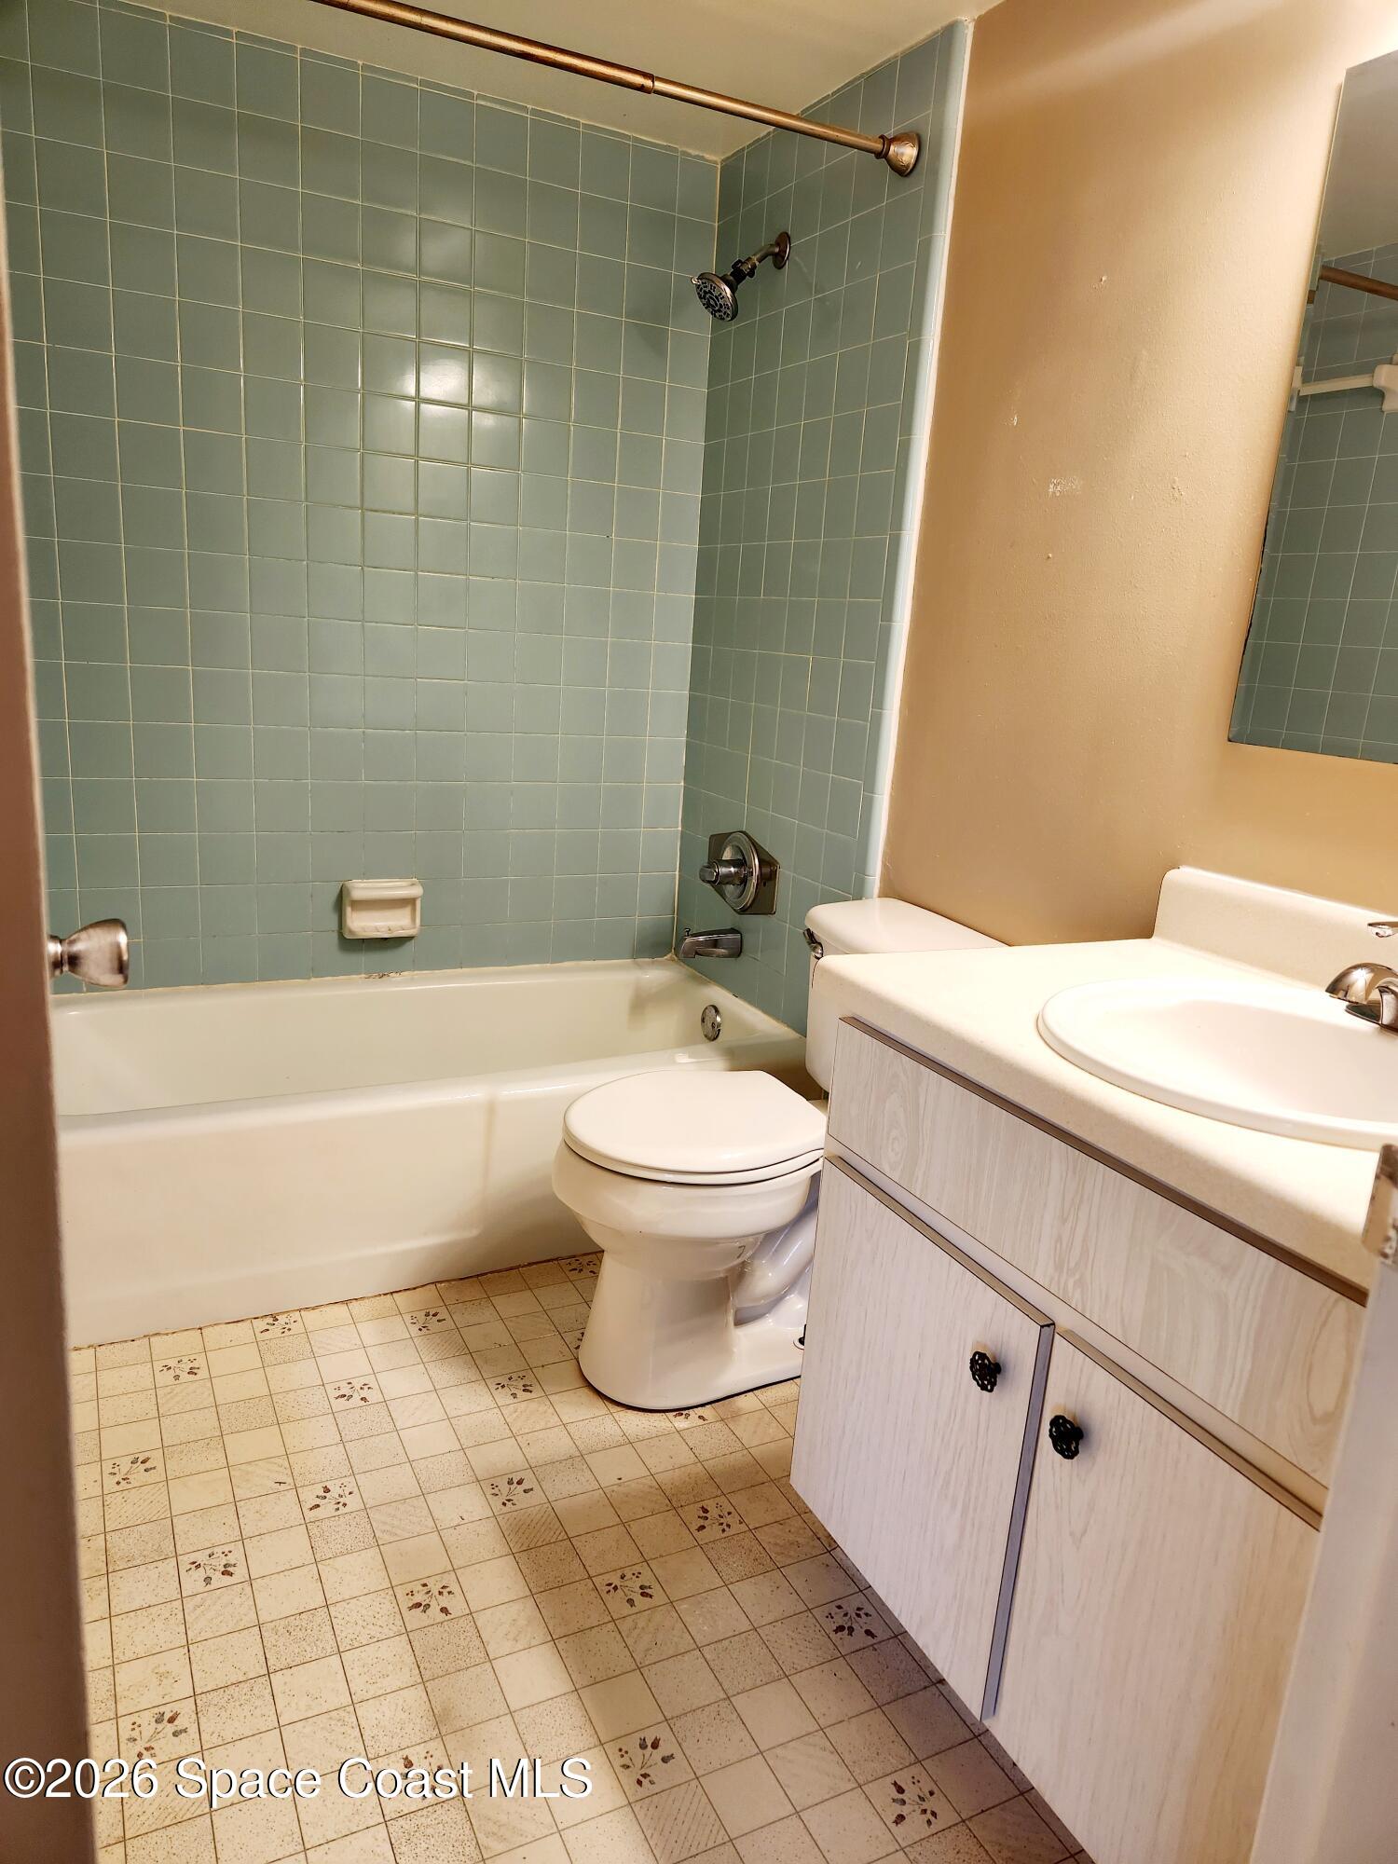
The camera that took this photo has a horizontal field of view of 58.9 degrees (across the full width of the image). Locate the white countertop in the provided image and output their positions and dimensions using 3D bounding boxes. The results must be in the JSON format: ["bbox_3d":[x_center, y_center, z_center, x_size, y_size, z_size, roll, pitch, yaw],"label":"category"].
[{"bbox_3d":[0.572,0.135,1.201,0.577,0.068,0.845,-3,16,-27],"label":"white countertop"}]

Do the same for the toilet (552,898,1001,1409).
[{"bbox_3d":[0.104,0.343,1.946,0.715,0.690,0.450,-3,16,-27],"label":"toilet"}]

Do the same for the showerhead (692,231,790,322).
[{"bbox_3d":[0.076,-1.279,2.400,0.203,0.176,0.086,-3,16,-27],"label":"showerhead"}]

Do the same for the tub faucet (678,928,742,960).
[{"bbox_3d":[0.019,0.027,2.731,0.140,0.066,0.060,-3,16,-27],"label":"tub faucet"}]

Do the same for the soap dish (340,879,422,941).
[{"bbox_3d":[-0.683,-0.046,2.669,0.166,0.120,0.056,-3,16,-27],"label":"soap dish"}]

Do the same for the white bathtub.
[{"bbox_3d":[-0.588,0.352,2.432,1.524,0.340,0.745,-3,16,-27],"label":"white bathtub"}]

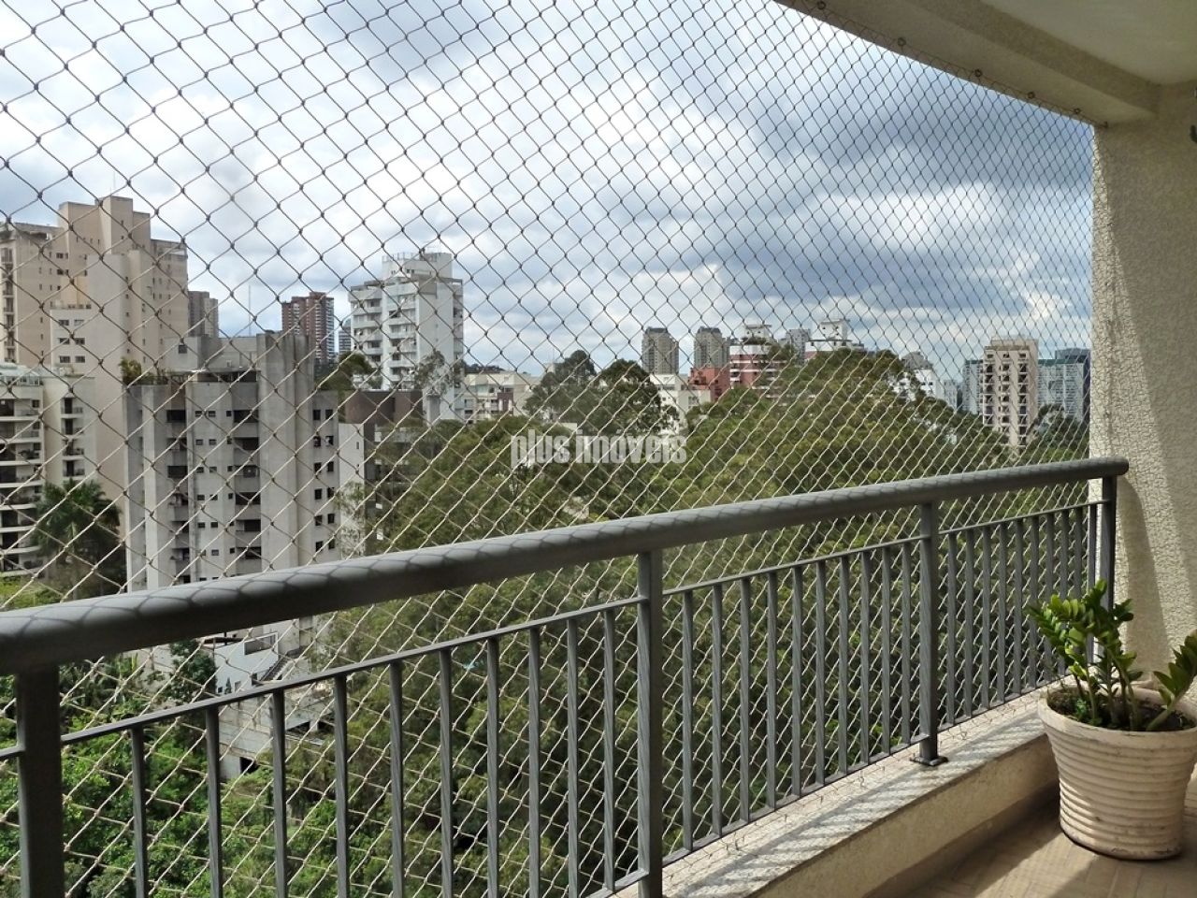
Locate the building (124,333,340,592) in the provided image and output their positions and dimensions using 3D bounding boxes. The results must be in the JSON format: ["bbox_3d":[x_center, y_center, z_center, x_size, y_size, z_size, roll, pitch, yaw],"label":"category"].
[{"bbox_3d":[-40.350,4.110,104.500,20.800,32.500,17.000,-1,2,-20],"label":"building"}]

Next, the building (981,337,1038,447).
[{"bbox_3d":[117.530,-12.940,267.000,13.300,36.000,15.000,1,2,32],"label":"building"}]

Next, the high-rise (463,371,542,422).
[{"bbox_3d":[-28.130,-13.520,274.000,17.000,17.000,16.000,0,2,19],"label":"high-rise"}]

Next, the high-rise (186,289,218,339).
[{"bbox_3d":[-344.820,-105.540,811.010,28.000,62.240,24.000,-1,3,-14],"label":"high-rise"}]

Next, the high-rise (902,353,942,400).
[{"bbox_3d":[102.780,-16.950,297.000,11.500,26.000,12.000,1,2,27],"label":"high-rise"}]

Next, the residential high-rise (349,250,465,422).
[{"bbox_3d":[-41.710,-23.120,204.150,23.500,39.100,13.000,2,4,42],"label":"residential high-rise"}]

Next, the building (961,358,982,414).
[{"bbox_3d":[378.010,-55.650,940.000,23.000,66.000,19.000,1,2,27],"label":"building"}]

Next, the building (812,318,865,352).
[{"bbox_3d":[80.520,-26.480,317.120,17.000,34.210,17.000,1,3,25],"label":"building"}]

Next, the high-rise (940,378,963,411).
[{"bbox_3d":[299.660,-42.790,798.880,18.000,31.960,16.000,1,3,20],"label":"high-rise"}]

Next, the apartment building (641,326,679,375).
[{"bbox_3d":[57.730,-74.090,880.000,34.000,78.000,30.000,0,2,4],"label":"apartment building"}]

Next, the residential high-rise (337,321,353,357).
[{"bbox_3d":[-237.430,-103.210,896.200,24.000,42.010,22.000,0,3,-6],"label":"residential high-rise"}]

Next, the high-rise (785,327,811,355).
[{"bbox_3d":[164.860,-74.910,767.370,18.000,45.960,18.000,1,3,18],"label":"high-rise"}]

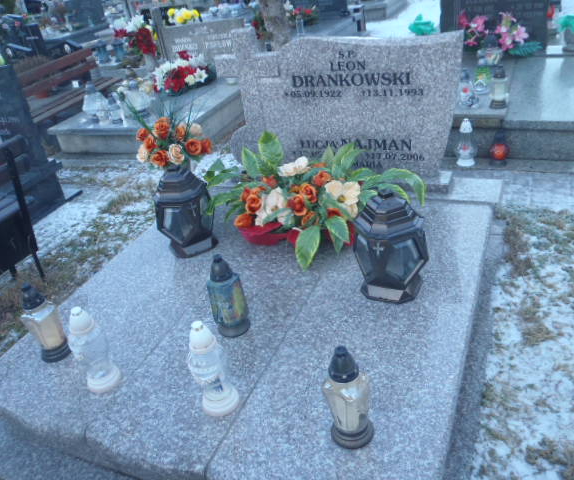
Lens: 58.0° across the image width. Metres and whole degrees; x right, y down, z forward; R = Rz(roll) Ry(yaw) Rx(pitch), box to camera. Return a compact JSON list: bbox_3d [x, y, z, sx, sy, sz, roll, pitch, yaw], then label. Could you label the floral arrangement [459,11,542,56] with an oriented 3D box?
[{"bbox_3d":[1.918,-1.855,4.650,0.660,0.360,0.380,5,31,24],"label":"floral arrangement"}]

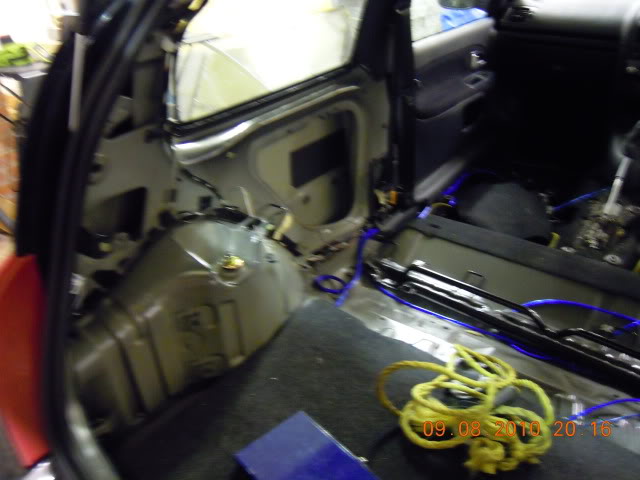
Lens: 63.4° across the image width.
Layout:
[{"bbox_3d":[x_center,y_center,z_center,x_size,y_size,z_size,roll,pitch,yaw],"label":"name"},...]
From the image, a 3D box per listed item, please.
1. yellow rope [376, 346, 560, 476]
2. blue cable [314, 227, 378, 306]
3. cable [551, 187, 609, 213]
[{"bbox_3d":[0.282,0.311,0.991,0.275,0.085,0.310,-14,32,-19],"label":"yellow rope"},{"bbox_3d":[0.093,0.053,1.480,0.100,0.085,0.400,12,33,24],"label":"blue cable"},{"bbox_3d":[1.068,-0.164,2.127,0.282,0.065,0.027,-11,31,-14],"label":"cable"}]

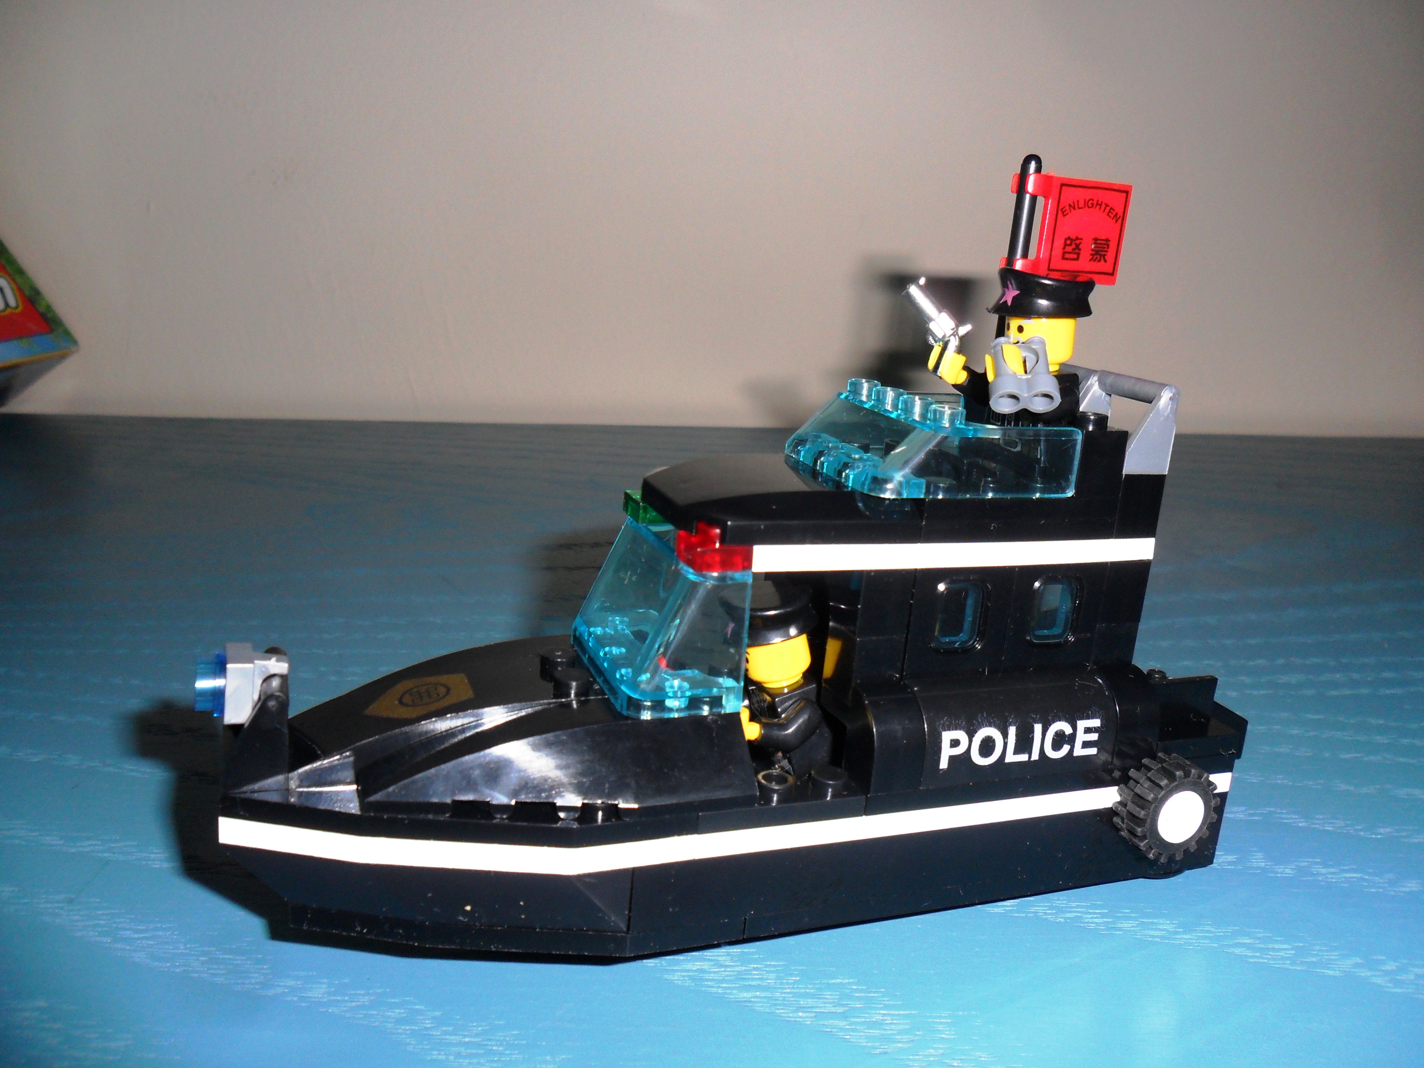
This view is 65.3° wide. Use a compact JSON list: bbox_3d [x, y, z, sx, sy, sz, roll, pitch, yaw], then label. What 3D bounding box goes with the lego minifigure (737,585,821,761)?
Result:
[{"bbox_3d":[0.007,0.026,0.167,0.018,0.037,0.021,-1,16,-21],"label":"lego minifigure"}]

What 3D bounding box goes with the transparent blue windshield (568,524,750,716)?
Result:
[{"bbox_3d":[-0.008,0.010,0.156,0.016,0.020,0.032,-1,15,-21],"label":"transparent blue windshield"}]

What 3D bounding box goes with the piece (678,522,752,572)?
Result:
[{"bbox_3d":[0.000,0.002,0.143,0.008,0.005,0.008,-1,16,-21],"label":"piece"}]

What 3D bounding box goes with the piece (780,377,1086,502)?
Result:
[{"bbox_3d":[0.031,-0.015,0.164,0.032,0.011,0.032,-1,16,-21],"label":"piece"}]

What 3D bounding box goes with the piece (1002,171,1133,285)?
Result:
[{"bbox_3d":[0.057,-0.048,0.177,0.022,0.016,0.005,-1,16,-21],"label":"piece"}]

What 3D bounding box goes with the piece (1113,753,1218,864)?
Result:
[{"bbox_3d":[0.066,0.040,0.162,0.014,0.014,0.006,-1,16,-21],"label":"piece"}]

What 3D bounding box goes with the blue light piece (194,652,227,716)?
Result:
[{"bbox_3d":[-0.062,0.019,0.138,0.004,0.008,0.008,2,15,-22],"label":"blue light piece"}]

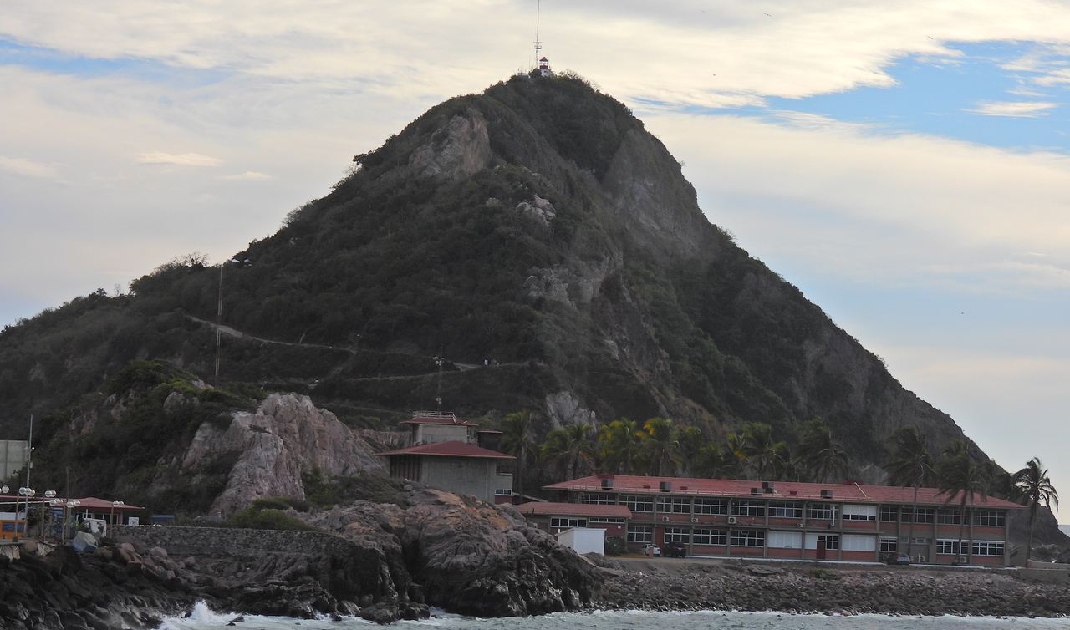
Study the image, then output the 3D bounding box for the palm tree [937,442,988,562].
[{"bbox_3d":[52.023,22.675,357.994,6.400,14.635,6.400,2,-4,0],"label":"palm tree"}]

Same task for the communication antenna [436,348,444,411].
[{"bbox_3d":[-12.325,8.554,377.993,0.750,8.585,0.750,2,-4,0],"label":"communication antenna"}]

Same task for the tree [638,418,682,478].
[{"bbox_3d":[16.067,21.371,378.733,6.300,16.312,6.300,2,-4,0],"label":"tree"}]

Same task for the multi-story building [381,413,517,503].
[{"bbox_3d":[-10.600,17.640,353.000,13.000,11.860,18.500,3,-4,-14],"label":"multi-story building"}]

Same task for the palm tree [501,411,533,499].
[{"bbox_3d":[-2.310,19.700,360.000,4.600,15.940,4.600,2,-4,0],"label":"palm tree"}]

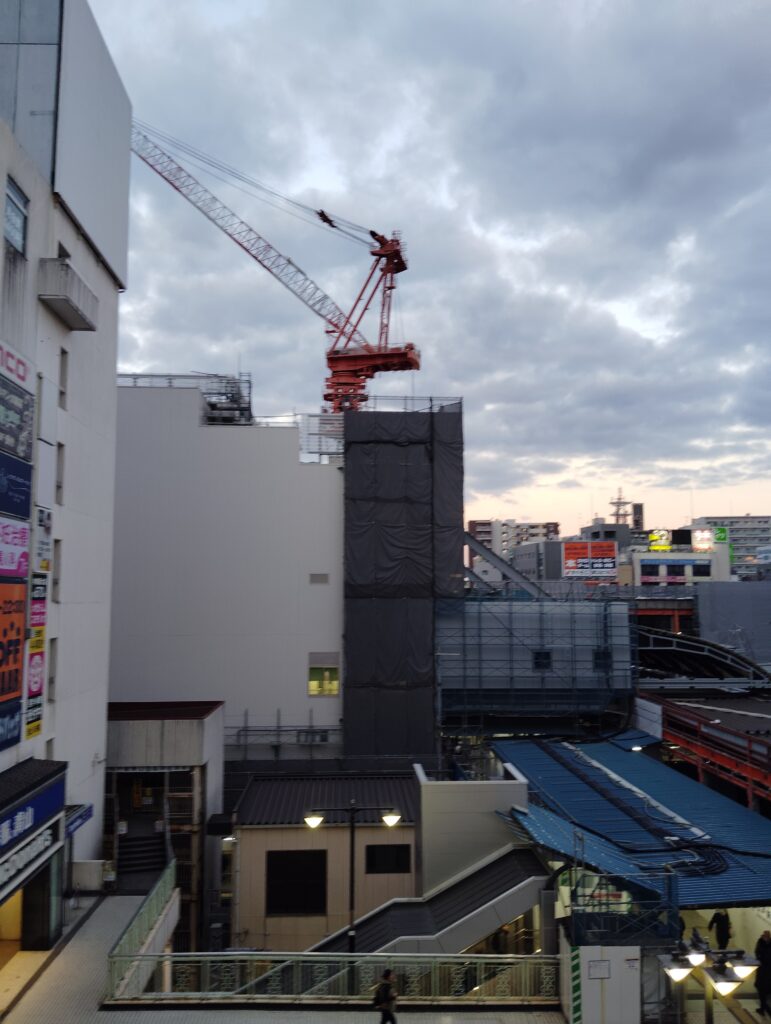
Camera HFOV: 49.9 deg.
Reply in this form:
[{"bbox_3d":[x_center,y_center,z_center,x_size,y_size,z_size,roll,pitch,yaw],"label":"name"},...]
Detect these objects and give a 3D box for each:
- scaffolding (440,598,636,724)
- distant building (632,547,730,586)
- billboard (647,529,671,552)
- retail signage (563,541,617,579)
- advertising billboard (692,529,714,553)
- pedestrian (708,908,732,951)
[{"bbox_3d":[8.438,8.729,48.817,11.140,7.160,3.500,0,-6,0],"label":"scaffolding"},{"bbox_3d":[62.102,19.897,177.844,19.000,21.860,14.000,-1,-6,8],"label":"distant building"},{"bbox_3d":[57.068,5.917,172.304,4.530,4.570,0.600,-1,-6,8],"label":"billboard"},{"bbox_3d":[38.271,8.910,154.906,10.300,6.790,0.600,-1,-6,8],"label":"retail signage"},{"bbox_3d":[65.997,6.020,172.296,4.290,4.780,0.600,-1,-6,8],"label":"advertising billboard"},{"bbox_3d":[7.560,9.705,18.611,0.520,1.680,0.360,-1,-6,10],"label":"pedestrian"}]

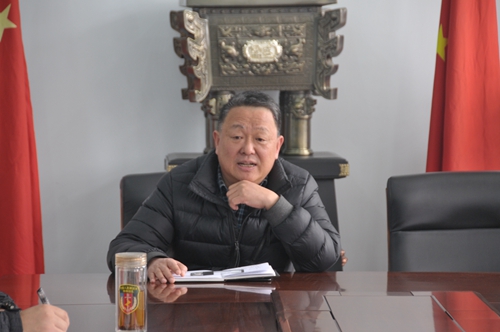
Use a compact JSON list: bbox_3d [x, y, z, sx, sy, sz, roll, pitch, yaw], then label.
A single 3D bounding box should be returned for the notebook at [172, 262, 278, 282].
[{"bbox_3d":[-0.070,0.272,6.855,0.270,0.030,0.210,0,2,-6],"label":"notebook"}]

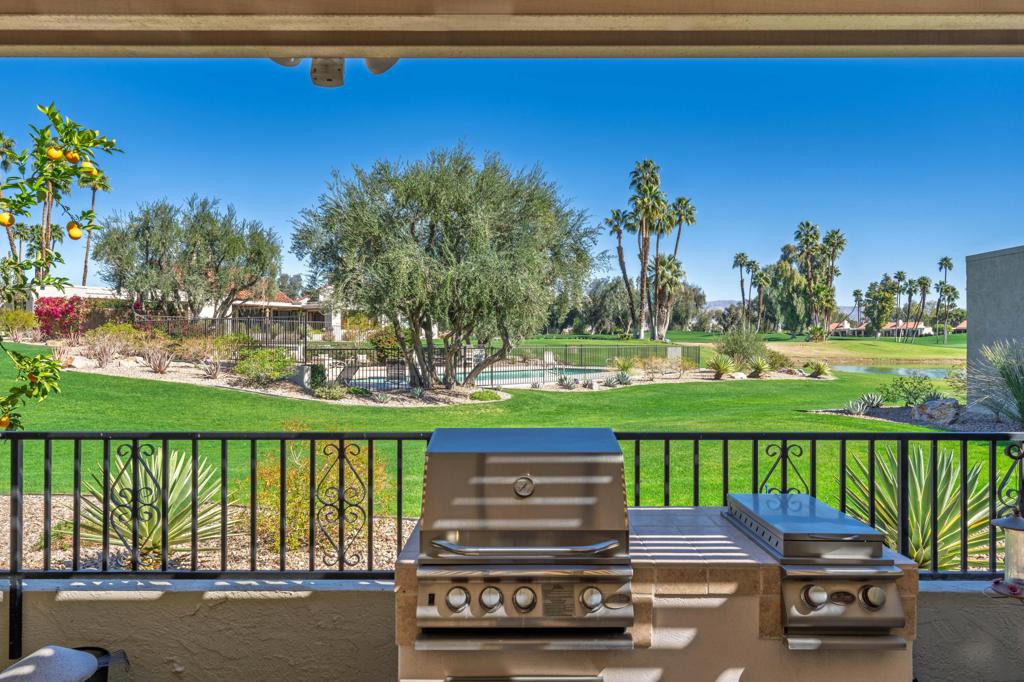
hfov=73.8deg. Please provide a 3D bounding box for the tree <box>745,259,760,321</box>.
[{"bbox_3d":[50.045,-10.092,142.000,3.329,14.150,3.100,0,0,0],"label":"tree"}]

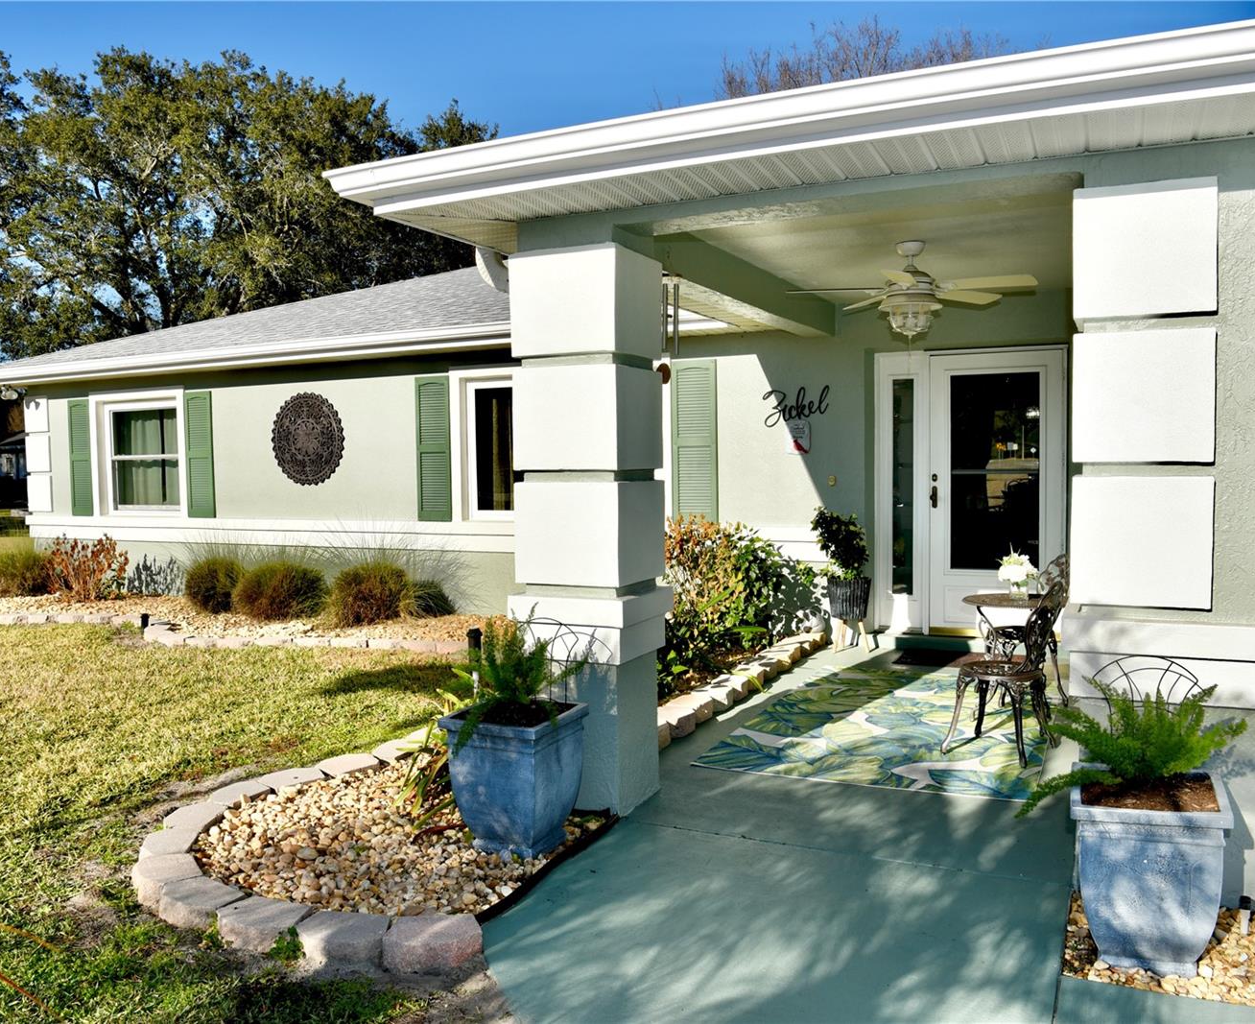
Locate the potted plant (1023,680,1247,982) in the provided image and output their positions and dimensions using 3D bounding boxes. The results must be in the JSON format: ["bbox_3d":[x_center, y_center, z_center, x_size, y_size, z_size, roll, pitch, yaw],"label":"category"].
[{"bbox_3d":[1.402,0.857,2.873,0.589,0.798,0.532,1,3,25],"label":"potted plant"}]

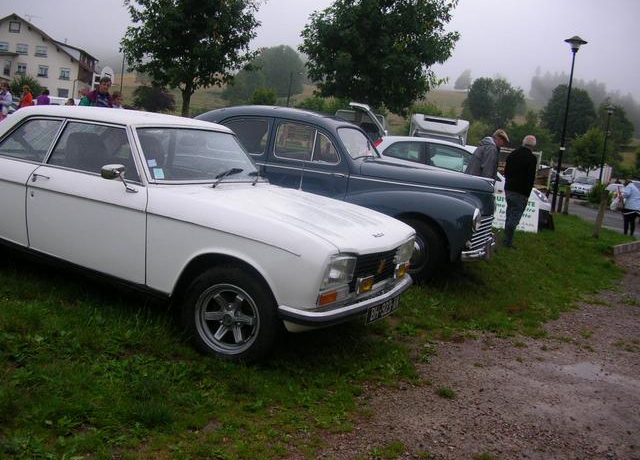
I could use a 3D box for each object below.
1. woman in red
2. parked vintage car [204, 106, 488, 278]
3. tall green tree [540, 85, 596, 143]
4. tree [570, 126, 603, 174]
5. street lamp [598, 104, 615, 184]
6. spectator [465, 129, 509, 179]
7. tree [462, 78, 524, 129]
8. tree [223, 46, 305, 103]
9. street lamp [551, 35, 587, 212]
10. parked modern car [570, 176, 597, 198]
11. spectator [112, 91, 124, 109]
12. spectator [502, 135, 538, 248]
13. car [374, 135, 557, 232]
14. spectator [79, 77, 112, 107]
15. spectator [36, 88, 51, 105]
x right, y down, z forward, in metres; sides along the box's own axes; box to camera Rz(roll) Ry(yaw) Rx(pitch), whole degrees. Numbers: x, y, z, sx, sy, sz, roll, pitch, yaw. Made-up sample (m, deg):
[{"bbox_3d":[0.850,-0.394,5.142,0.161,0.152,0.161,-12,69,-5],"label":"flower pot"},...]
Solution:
[{"bbox_3d":[-8.935,-3.549,19.591,0.400,1.660,0.480,5,6,-12],"label":"woman in red"},{"bbox_3d":[-0.130,-0.570,7.300,4.350,1.540,1.620,10,10,22],"label":"parked vintage car"},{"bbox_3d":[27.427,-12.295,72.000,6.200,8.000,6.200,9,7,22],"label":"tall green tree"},{"bbox_3d":[18.579,-4.875,45.270,2.500,4.700,2.500,6,7,-1],"label":"tree"},{"bbox_3d":[15.748,-4.483,36.287,0.550,5.000,0.550,6,7,-1],"label":"street lamp"},{"bbox_3d":[2.449,-0.677,9.792,0.600,1.680,0.520,4,7,-18],"label":"spectator"},{"bbox_3d":[18.768,-13.576,70.000,6.700,6.400,6.300,9,7,22],"label":"tree"},{"bbox_3d":[-6.810,-18.744,78.000,9.500,7.000,8.000,6,6,0],"label":"tree"},{"bbox_3d":[7.588,-3.292,20.000,0.700,5.500,0.700,9,7,22],"label":"street lamp"},{"bbox_3d":[17.709,-2.824,43.000,1.750,1.500,4.100,9,8,29],"label":"parked modern car"},{"bbox_3d":[-4.035,-1.922,12.794,0.460,1.630,0.300,1,8,-35],"label":"spectator"},{"bbox_3d":[3.090,-0.615,10.200,0.540,1.740,0.360,8,7,15],"label":"spectator"},{"bbox_3d":[2.973,-0.991,13.500,3.950,1.470,1.690,8,7,22],"label":"car"},{"bbox_3d":[-3.597,-1.601,10.499,0.520,1.720,0.340,2,8,-30],"label":"spectator"},{"bbox_3d":[-9.031,-3.761,21.091,0.500,1.650,0.350,3,7,-24],"label":"spectator"}]

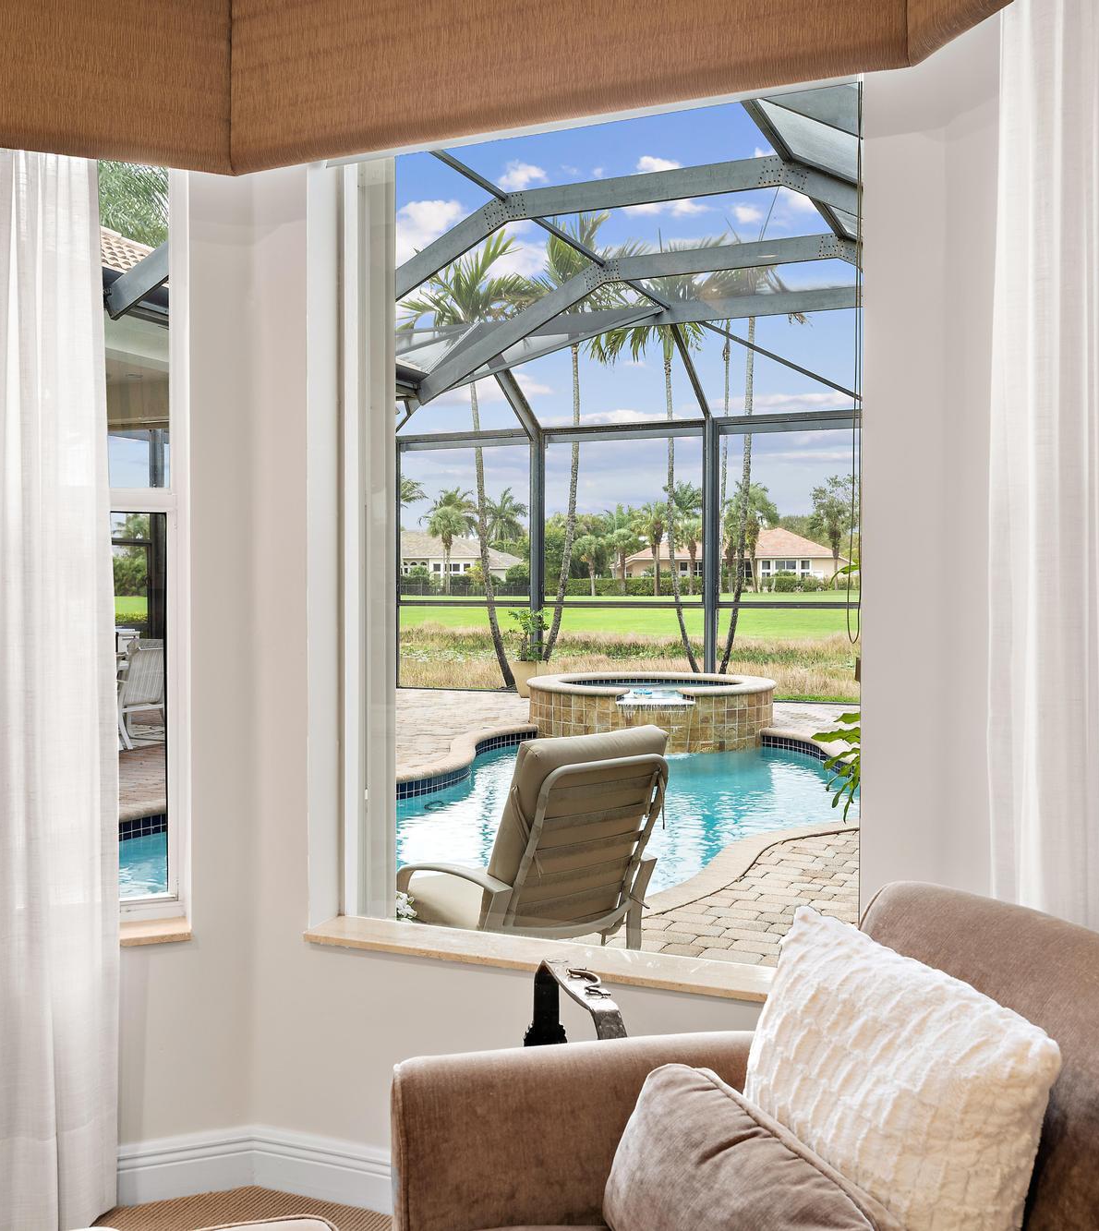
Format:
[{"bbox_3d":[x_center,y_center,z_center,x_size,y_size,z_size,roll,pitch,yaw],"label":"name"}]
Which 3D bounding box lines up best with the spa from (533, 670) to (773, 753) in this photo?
[{"bbox_3d":[1.030,0.950,12.350,2.500,0.570,2.500,0,1,3],"label":"spa"}]

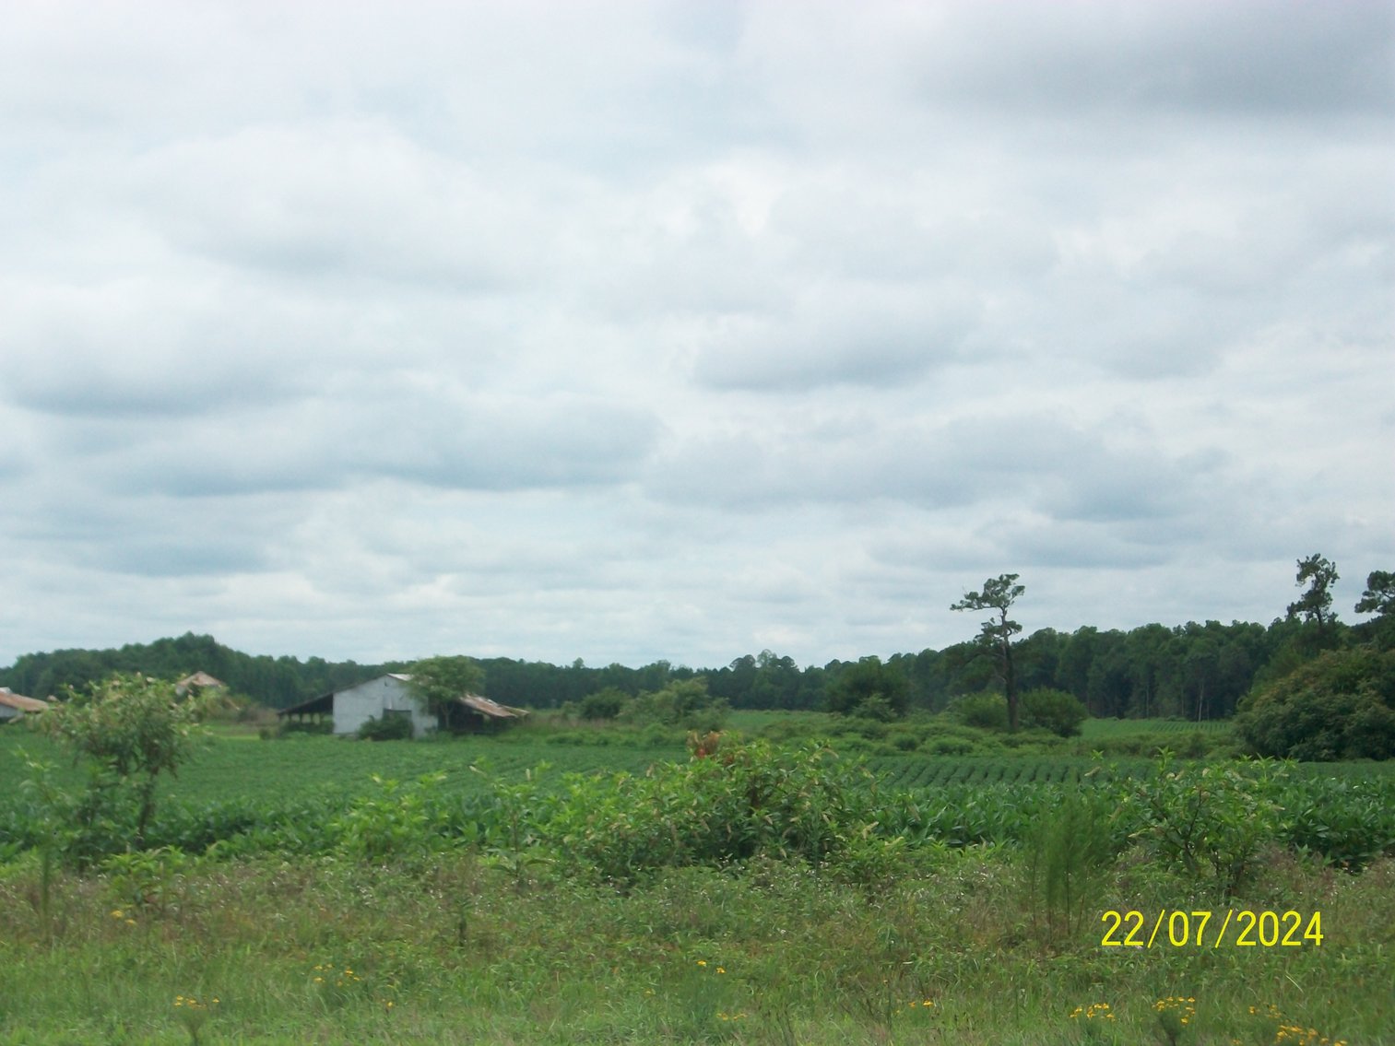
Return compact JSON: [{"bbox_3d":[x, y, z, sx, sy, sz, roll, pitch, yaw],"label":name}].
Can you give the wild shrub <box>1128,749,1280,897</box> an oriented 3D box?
[{"bbox_3d":[3.858,2.292,25.000,1.130,1.090,1.000,0,-3,0],"label":"wild shrub"}]

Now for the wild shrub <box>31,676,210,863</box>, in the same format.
[{"bbox_3d":[-4.995,2.129,28.500,1.550,1.670,1.400,0,-3,0],"label":"wild shrub"}]

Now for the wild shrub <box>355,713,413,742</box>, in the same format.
[{"bbox_3d":[-19.652,12.864,208.000,3.500,1.900,2.600,0,-3,8],"label":"wild shrub"}]

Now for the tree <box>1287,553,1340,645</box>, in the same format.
[{"bbox_3d":[45.689,8.930,245.000,3.800,13.300,3.600,0,-3,0],"label":"tree"}]

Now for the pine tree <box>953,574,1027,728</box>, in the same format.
[{"bbox_3d":[20.427,9.106,232.000,5.000,11.200,4.600,0,-3,0],"label":"pine tree"}]

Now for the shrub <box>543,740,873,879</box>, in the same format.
[{"bbox_3d":[0.093,2.356,27.000,2.650,1.150,1.700,0,-3,0],"label":"shrub"}]

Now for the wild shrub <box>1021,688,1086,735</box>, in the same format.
[{"bbox_3d":[24.226,12.876,225.000,4.600,3.400,4.200,0,-3,0],"label":"wild shrub"}]

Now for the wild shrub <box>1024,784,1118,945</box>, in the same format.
[{"bbox_3d":[2.262,2.065,20.000,0.560,0.960,0.500,0,-3,0],"label":"wild shrub"}]

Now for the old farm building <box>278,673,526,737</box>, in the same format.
[{"bbox_3d":[-19.357,12.061,217.000,14.400,4.400,11.000,0,-3,8],"label":"old farm building"}]

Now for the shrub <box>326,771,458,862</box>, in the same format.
[{"bbox_3d":[-2.585,2.498,28.000,1.030,0.780,0.900,0,-3,0],"label":"shrub"}]

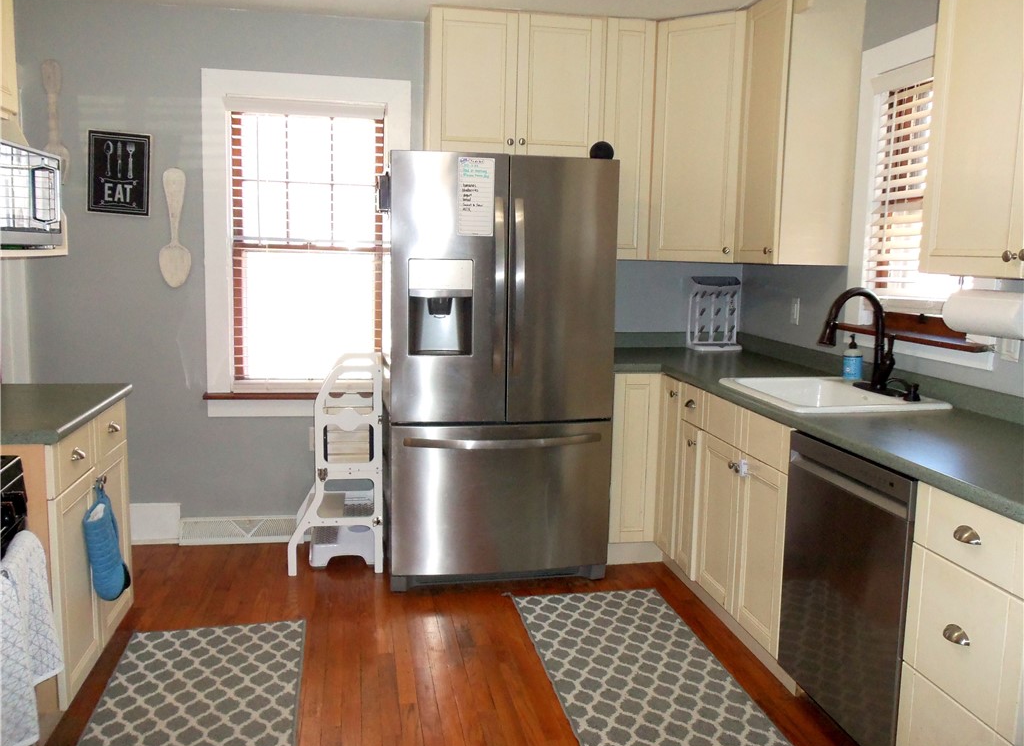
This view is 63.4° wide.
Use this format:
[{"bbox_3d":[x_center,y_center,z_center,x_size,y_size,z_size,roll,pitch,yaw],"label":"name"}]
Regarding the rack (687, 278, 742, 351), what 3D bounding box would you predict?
[{"bbox_3d":[1.038,-0.298,4.185,0.268,0.361,0.144,0,8,-11],"label":"rack"}]

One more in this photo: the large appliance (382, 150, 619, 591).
[{"bbox_3d":[-0.094,-0.021,3.691,0.906,1.759,0.768,0,8,-11],"label":"large appliance"}]

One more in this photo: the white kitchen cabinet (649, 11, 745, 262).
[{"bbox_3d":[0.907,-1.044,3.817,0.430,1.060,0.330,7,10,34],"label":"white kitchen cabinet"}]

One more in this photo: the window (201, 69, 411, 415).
[{"bbox_3d":[-0.948,-0.576,3.883,0.945,1.580,0.090,0,8,-11],"label":"window"}]

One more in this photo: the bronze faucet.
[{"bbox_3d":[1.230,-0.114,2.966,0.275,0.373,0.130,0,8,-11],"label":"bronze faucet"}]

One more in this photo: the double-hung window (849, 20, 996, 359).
[{"bbox_3d":[1.431,-0.630,2.907,0.100,1.137,0.825,0,8,-11],"label":"double-hung window"}]

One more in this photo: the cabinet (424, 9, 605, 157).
[{"bbox_3d":[-0.003,-1.284,3.785,0.763,0.613,0.337,0,8,-11],"label":"cabinet"}]

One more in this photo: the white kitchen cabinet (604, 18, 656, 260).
[{"bbox_3d":[0.488,-1.067,3.910,0.244,1.058,0.337,0,8,-11],"label":"white kitchen cabinet"}]

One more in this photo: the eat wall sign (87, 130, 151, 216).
[{"bbox_3d":[-1.740,-0.883,3.665,0.262,0.365,0.020,0,8,-11],"label":"eat wall sign"}]

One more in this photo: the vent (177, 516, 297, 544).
[{"bbox_3d":[-1.289,0.749,3.960,0.568,0.119,0.057,0,8,-11],"label":"vent"}]

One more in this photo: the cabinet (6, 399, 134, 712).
[{"bbox_3d":[-1.553,0.536,2.440,0.624,0.813,0.714,0,8,-11],"label":"cabinet"}]

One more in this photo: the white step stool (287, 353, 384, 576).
[{"bbox_3d":[-0.790,0.394,3.731,0.405,0.918,0.430,0,8,-11],"label":"white step stool"}]

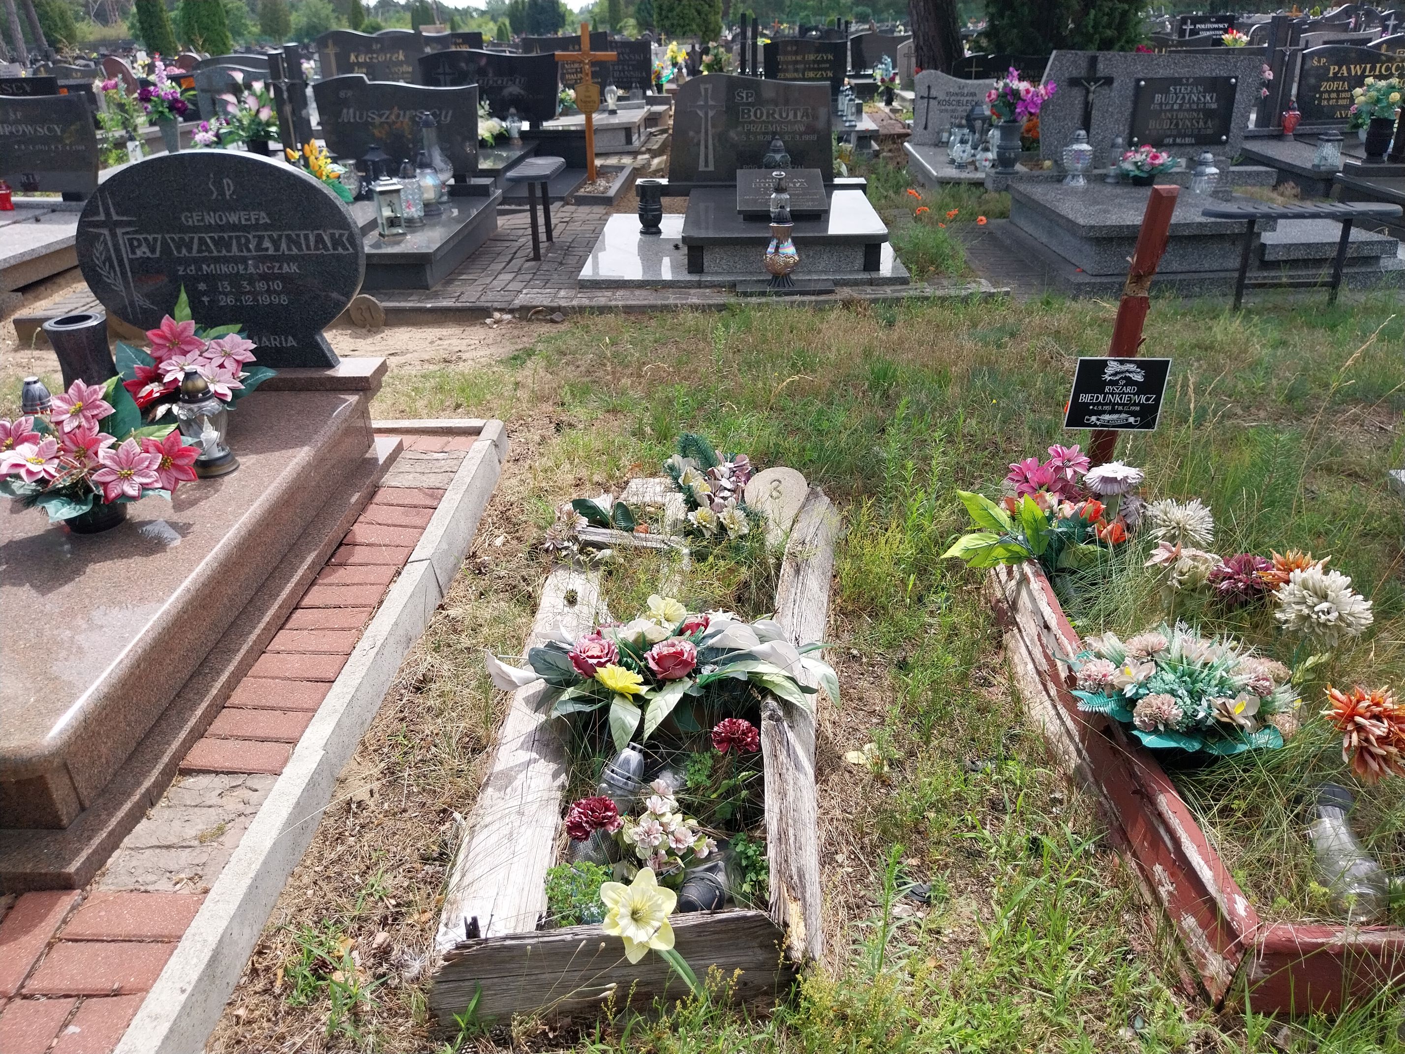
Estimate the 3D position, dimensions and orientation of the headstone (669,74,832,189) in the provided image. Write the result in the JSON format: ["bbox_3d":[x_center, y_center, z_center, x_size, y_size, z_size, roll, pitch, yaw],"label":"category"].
[{"bbox_3d":[0.277,-2.292,6.129,0.950,0.590,0.100,0,27,1],"label":"headstone"}]

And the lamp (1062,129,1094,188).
[{"bbox_3d":[2.275,-2.235,6.384,0.175,0.300,0.175,-2,26,-1],"label":"lamp"}]

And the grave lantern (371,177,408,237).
[{"bbox_3d":[-1.643,-1.675,5.533,0.155,0.275,0.155,-17,31,-29],"label":"grave lantern"}]

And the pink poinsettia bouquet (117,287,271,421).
[{"bbox_3d":[-1.418,-0.464,2.979,0.410,0.400,0.340,0,27,4],"label":"pink poinsettia bouquet"}]

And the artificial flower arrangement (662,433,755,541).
[{"bbox_3d":[0.016,-0.107,2.819,0.240,0.260,0.200,-1,27,0],"label":"artificial flower arrangement"}]

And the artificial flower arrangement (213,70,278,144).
[{"bbox_3d":[-3.462,-3.179,8.000,0.450,0.530,0.380,0,27,2],"label":"artificial flower arrangement"}]

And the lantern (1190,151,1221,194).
[{"bbox_3d":[2.694,-1.899,5.661,0.155,0.220,0.155,-1,27,0],"label":"lantern"}]

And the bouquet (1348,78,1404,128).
[{"bbox_3d":[3.967,-2.499,6.217,0.310,0.290,0.280,-1,27,0],"label":"bouquet"}]

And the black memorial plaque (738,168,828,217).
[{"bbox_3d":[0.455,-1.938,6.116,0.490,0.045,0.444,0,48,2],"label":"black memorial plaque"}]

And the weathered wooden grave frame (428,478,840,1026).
[{"bbox_3d":[-0.031,0.328,2.243,0.670,0.180,1.550,2,27,4],"label":"weathered wooden grave frame"}]

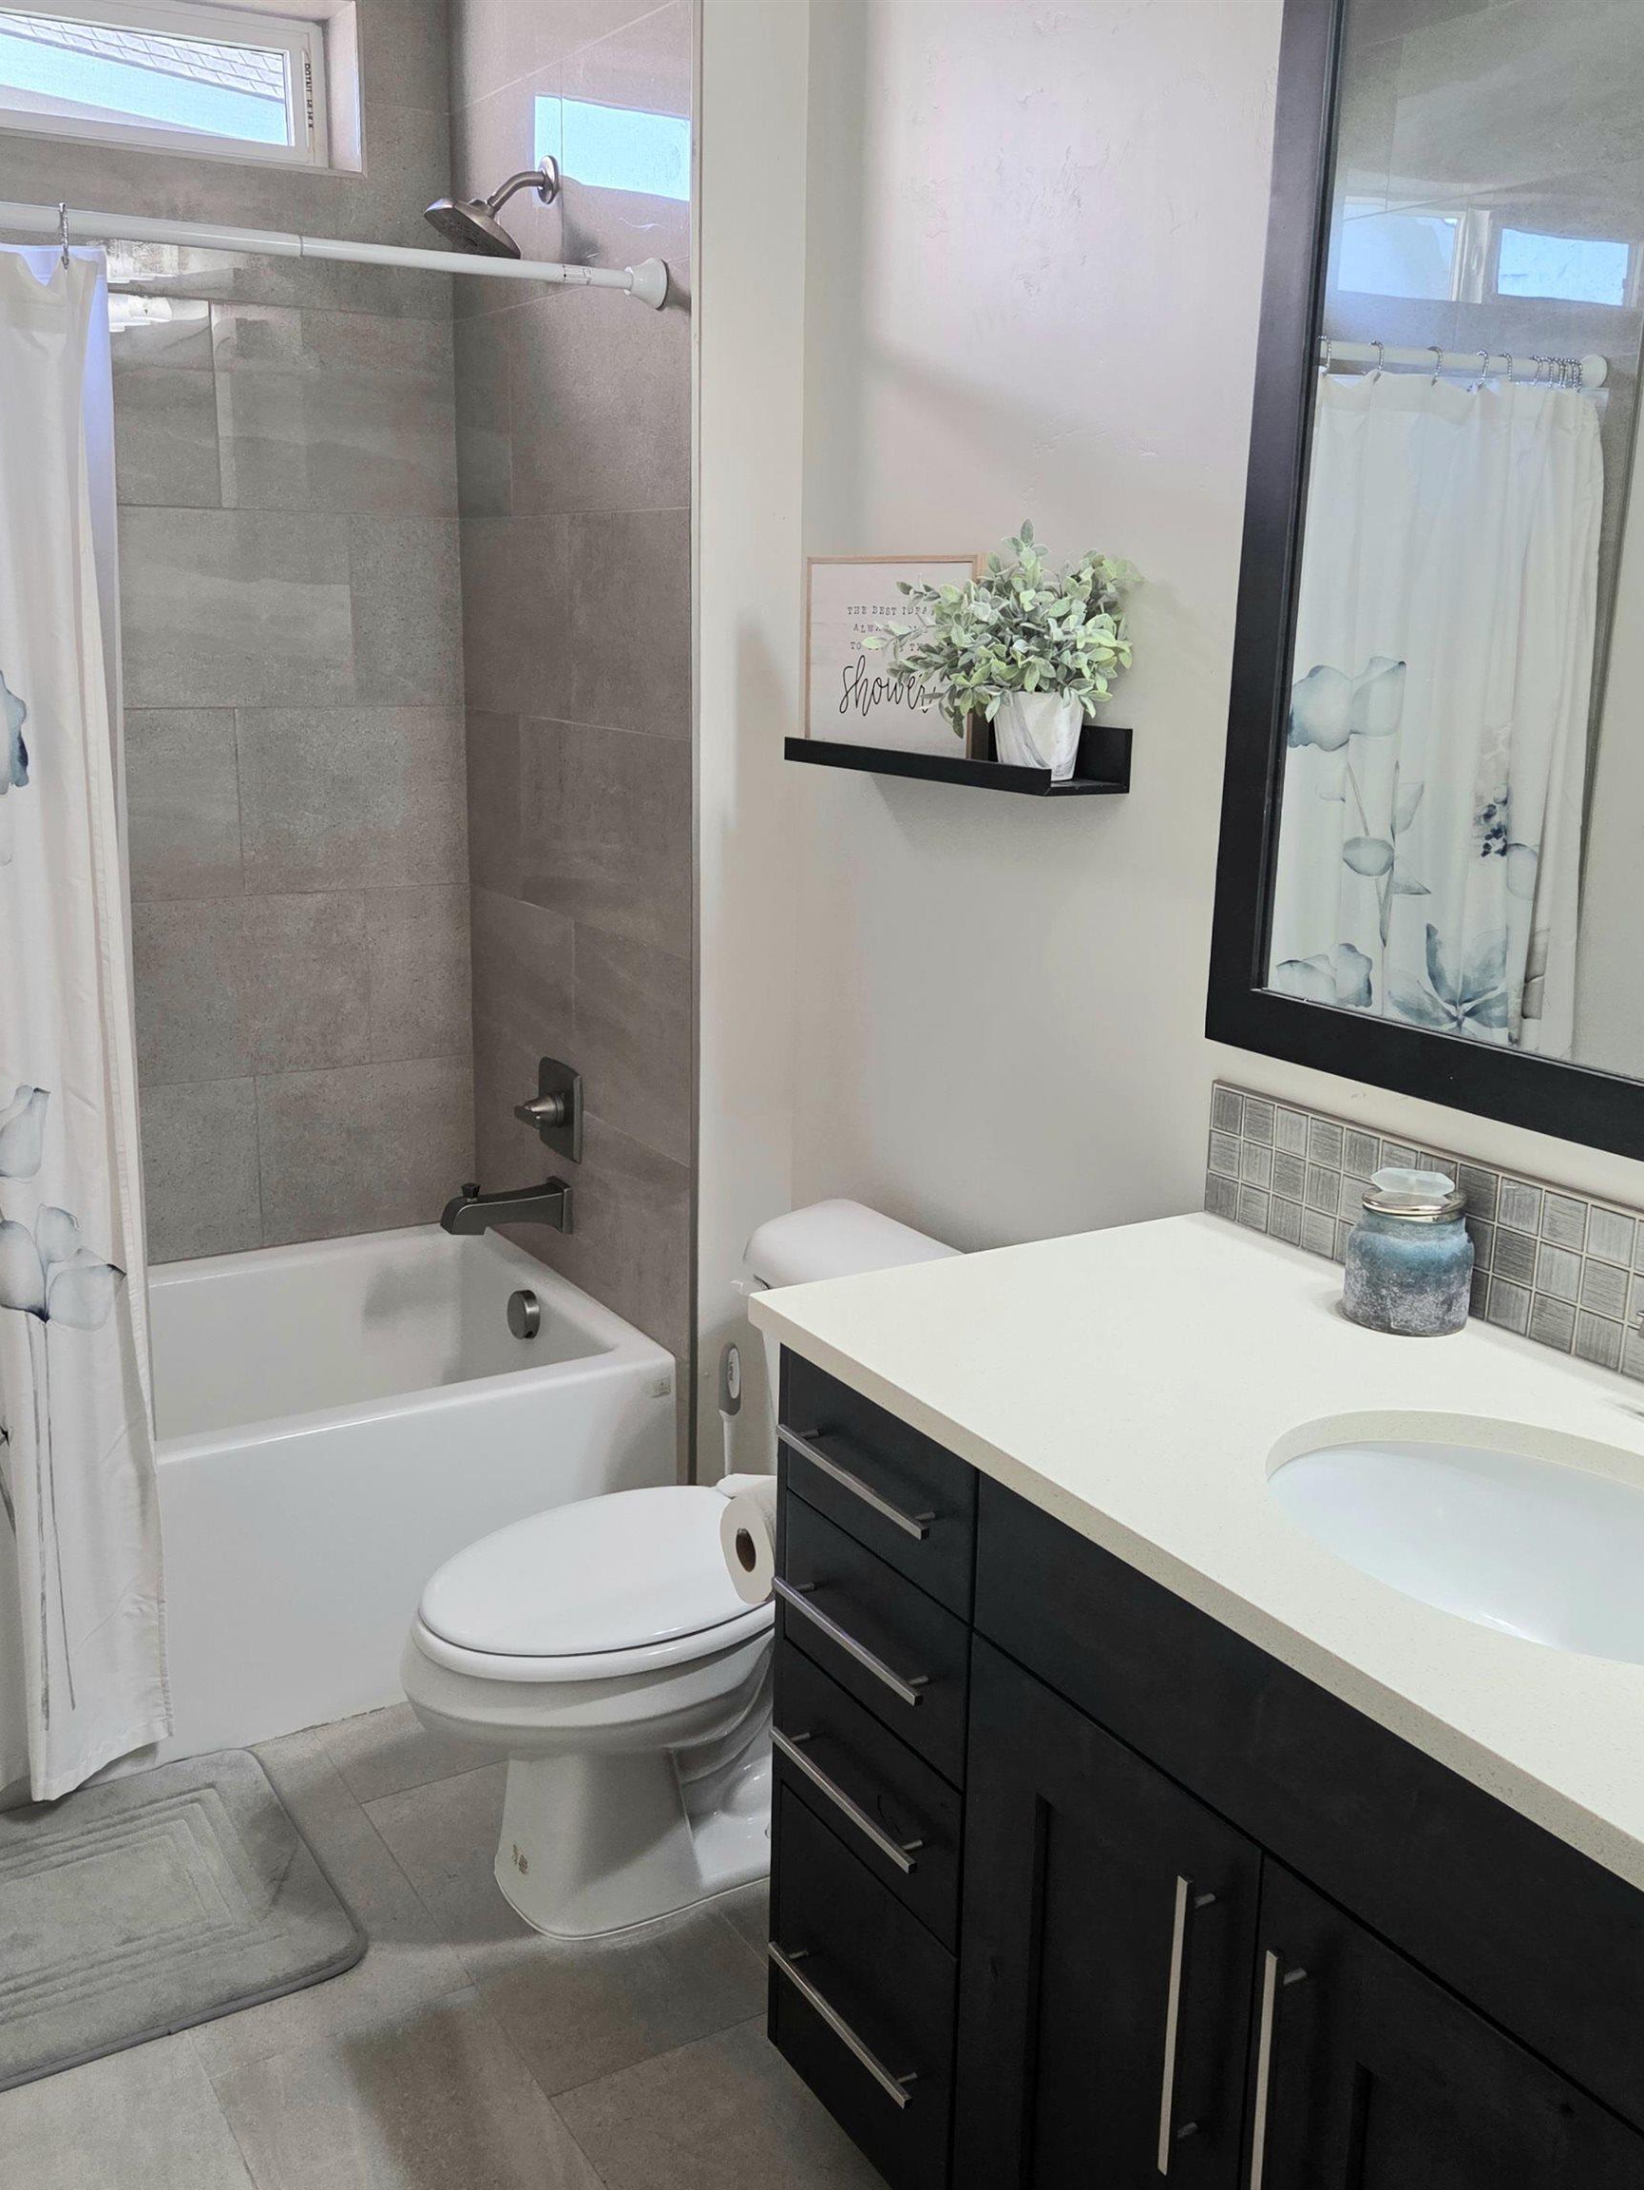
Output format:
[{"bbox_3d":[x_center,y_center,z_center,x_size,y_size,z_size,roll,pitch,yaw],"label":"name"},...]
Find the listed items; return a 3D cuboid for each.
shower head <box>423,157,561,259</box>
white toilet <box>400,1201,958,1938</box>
[{"bbox_3d":[-0.461,-1.256,2.724,0.171,0.138,0.121,-7,16,-31],"label":"shower head"},{"bbox_3d":[-0.167,0.595,2.368,0.726,0.756,0.442,-7,16,-31],"label":"white toilet"}]

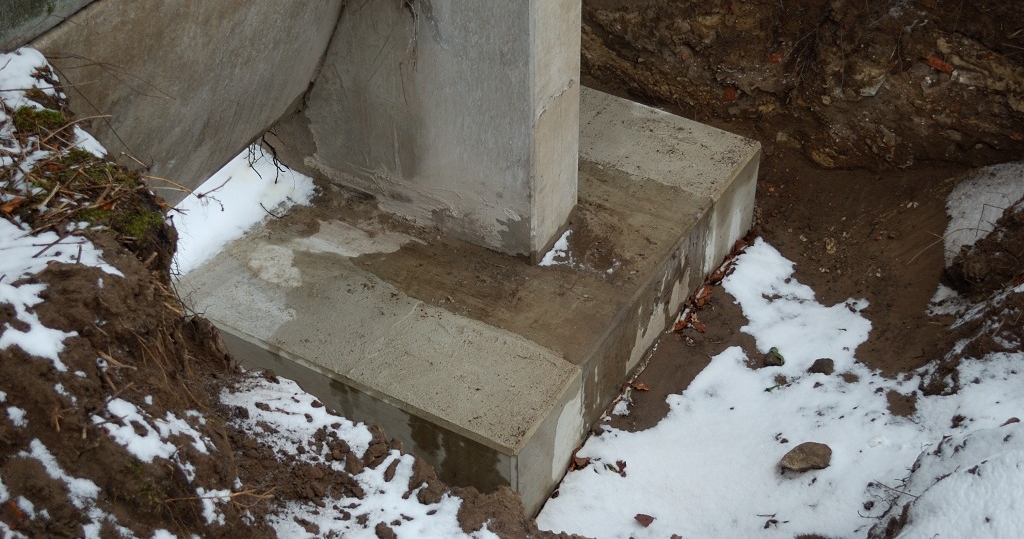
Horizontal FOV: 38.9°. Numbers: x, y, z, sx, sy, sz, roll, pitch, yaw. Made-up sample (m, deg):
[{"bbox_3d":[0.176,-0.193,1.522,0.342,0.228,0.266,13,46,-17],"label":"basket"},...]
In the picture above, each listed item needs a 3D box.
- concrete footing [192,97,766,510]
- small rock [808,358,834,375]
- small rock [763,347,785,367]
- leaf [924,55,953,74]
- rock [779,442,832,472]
[{"bbox_3d":[-0.242,-0.065,4.454,1.484,0.376,1.505,21,45,23],"label":"concrete footing"},{"bbox_3d":[0.907,0.284,4.247,0.078,0.046,0.062,-1,40,0],"label":"small rock"},{"bbox_3d":[0.772,0.260,4.277,0.064,0.048,0.058,-1,40,0],"label":"small rock"},{"bbox_3d":[1.460,-0.702,4.963,0.090,0.045,0.035,-1,40,0],"label":"leaf"},{"bbox_3d":[0.808,0.514,3.983,0.150,0.068,0.100,-1,40,0],"label":"rock"}]

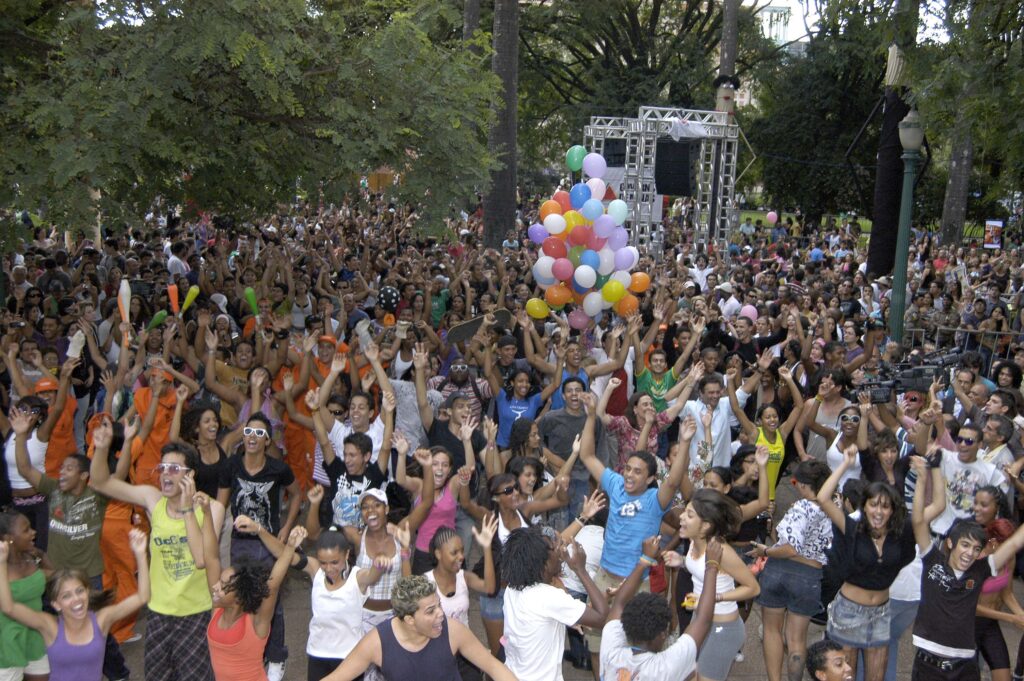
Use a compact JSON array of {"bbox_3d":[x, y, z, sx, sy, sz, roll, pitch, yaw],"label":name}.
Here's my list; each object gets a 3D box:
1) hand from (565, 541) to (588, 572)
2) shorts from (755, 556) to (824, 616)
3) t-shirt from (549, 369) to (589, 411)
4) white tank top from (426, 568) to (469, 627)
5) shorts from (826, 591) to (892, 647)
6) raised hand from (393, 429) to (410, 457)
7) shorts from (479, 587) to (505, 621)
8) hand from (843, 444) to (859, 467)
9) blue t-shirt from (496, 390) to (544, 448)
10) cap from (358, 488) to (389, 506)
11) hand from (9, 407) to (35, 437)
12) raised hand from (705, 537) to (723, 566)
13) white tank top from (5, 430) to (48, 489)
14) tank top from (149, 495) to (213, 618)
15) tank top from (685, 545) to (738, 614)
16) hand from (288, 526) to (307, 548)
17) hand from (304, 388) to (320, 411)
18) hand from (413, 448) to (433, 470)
[{"bbox_3d":[0.281,0.939,4.450,0.100,0.145,0.080,-16,12,-20],"label":"hand"},{"bbox_3d":[1.532,1.364,5.650,0.360,0.300,0.260,1,6,-12],"label":"shorts"},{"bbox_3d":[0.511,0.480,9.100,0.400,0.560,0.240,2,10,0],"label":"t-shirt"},{"bbox_3d":[-0.312,1.345,4.950,0.360,0.540,0.240,-1,11,-14],"label":"white tank top"},{"bbox_3d":[1.831,1.483,5.400,0.340,0.290,0.250,2,10,-2],"label":"shorts"},{"bbox_3d":[-0.648,0.610,6.000,0.100,0.165,0.065,-18,12,-3],"label":"raised hand"},{"bbox_3d":[-0.031,1.450,5.750,0.350,0.280,0.260,-2,11,-22],"label":"shorts"},{"bbox_3d":[1.753,0.596,5.300,0.085,0.115,0.080,19,9,5],"label":"hand"},{"bbox_3d":[0.071,0.664,8.600,0.420,0.500,0.240,2,10,-1],"label":"blue t-shirt"},{"bbox_3d":[-0.731,0.834,5.400,0.170,0.130,0.240,-4,6,3],"label":"cap"},{"bbox_3d":[-2.589,0.427,5.400,0.135,0.165,0.070,-10,11,-19],"label":"hand"},{"bbox_3d":[0.827,0.862,4.200,0.085,0.120,0.080,4,10,0],"label":"raised hand"},{"bbox_3d":[-2.966,0.733,6.250,0.290,0.380,0.220,-1,11,-18],"label":"white tank top"},{"bbox_3d":[-1.750,1.140,5.400,0.360,0.650,0.260,0,10,-9],"label":"tank top"},{"bbox_3d":[0.965,1.151,4.950,0.220,0.380,0.290,-11,11,-24],"label":"tank top"},{"bbox_3d":[-0.912,0.838,4.350,0.085,0.105,0.080,16,13,-23],"label":"hand"},{"bbox_3d":[-1.150,0.334,5.900,0.095,0.135,0.080,-7,11,-6],"label":"hand"},{"bbox_3d":[-0.455,0.602,5.200,0.100,0.115,0.090,-1,10,0],"label":"hand"}]

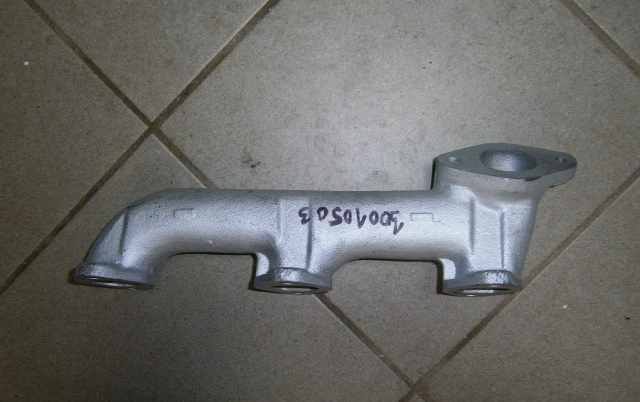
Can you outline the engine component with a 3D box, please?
[{"bbox_3d":[-0.003,0.015,0.352,0.366,0.073,0.116,0,92,3],"label":"engine component"}]

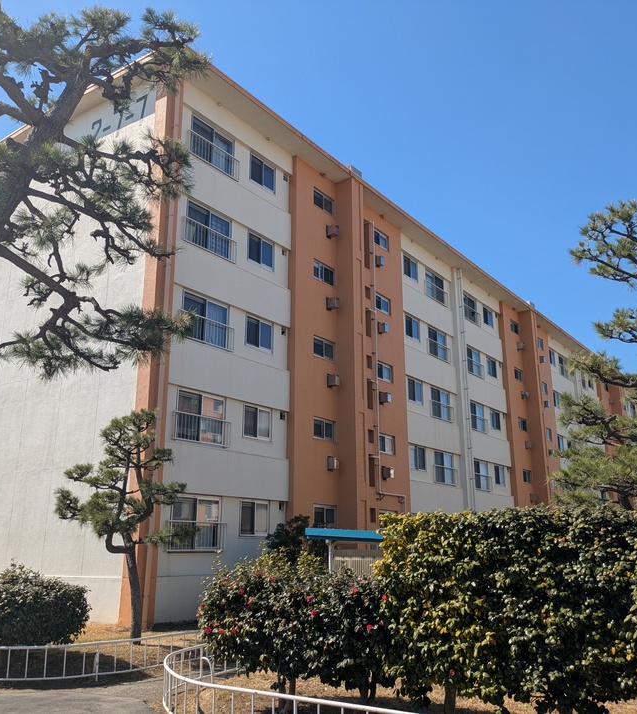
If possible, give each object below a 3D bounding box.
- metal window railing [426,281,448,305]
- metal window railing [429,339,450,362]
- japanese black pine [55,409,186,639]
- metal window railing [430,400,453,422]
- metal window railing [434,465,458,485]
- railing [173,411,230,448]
[{"bbox_3d":[5.158,-2.749,30.286,0.132,0.715,2.013,-12,-20,35],"label":"metal window railing"},{"bbox_3d":[5.163,-0.210,29.564,0.132,0.715,2.013,-12,-20,35],"label":"metal window railing"},{"bbox_3d":[-3.484,2.975,12.441,2.481,4.132,2.283,4,-16,-13],"label":"japanese black pine"},{"bbox_3d":[5.168,2.329,28.842,0.132,0.715,2.013,-12,-20,35],"label":"metal window railing"},{"bbox_3d":[5.173,4.868,28.120,0.132,0.715,2.013,-12,-20,35],"label":"metal window railing"},{"bbox_3d":[-2.991,1.892,17.605,0.132,0.715,2.013,-12,-20,35],"label":"railing"}]

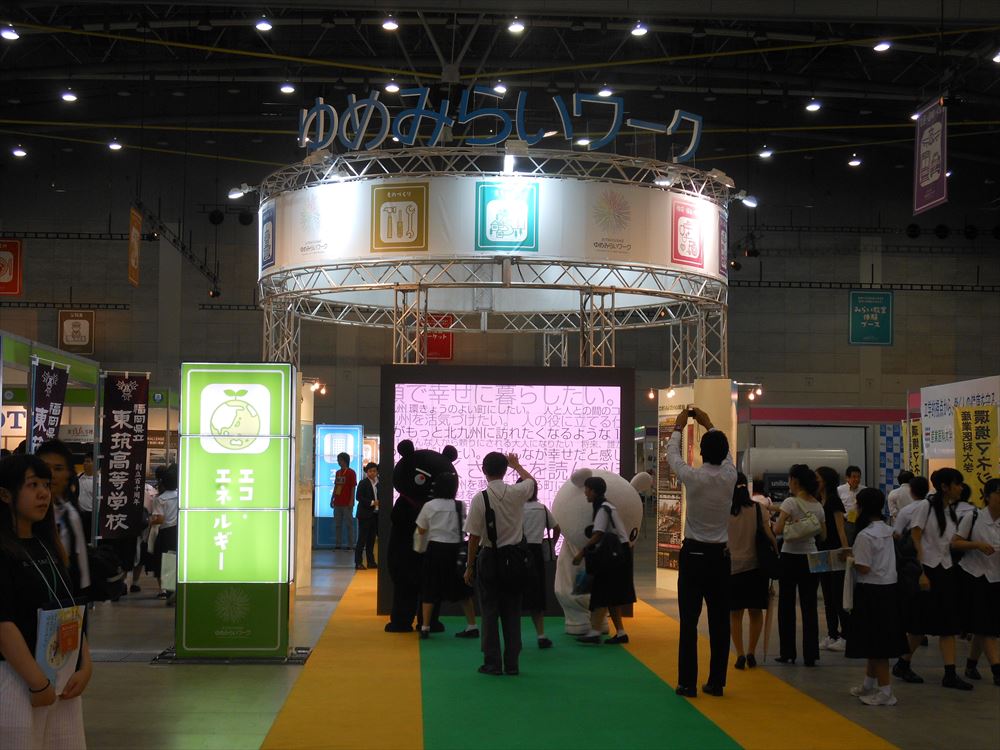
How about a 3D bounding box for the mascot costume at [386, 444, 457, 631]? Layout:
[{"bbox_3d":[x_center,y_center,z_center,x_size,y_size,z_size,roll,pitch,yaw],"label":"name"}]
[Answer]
[{"bbox_3d":[-0.777,1.557,16.083,0.700,1.834,0.560,1,-3,-18],"label":"mascot costume"}]

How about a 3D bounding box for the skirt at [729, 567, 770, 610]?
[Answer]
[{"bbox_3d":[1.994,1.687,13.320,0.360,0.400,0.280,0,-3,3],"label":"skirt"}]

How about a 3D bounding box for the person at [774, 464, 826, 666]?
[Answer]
[{"bbox_3d":[2.463,1.544,13.508,0.460,1.616,0.380,3,-4,-41],"label":"person"}]

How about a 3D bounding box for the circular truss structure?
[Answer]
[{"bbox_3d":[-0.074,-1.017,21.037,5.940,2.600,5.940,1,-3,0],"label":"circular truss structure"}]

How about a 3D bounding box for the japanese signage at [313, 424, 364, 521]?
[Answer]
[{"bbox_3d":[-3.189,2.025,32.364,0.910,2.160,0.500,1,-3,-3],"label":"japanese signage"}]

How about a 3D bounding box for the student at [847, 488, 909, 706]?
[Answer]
[{"bbox_3d":[2.584,1.507,11.347,0.400,1.446,0.450,-2,-4,39],"label":"student"}]

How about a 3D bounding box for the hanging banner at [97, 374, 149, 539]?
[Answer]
[{"bbox_3d":[-4.090,0.896,17.887,0.570,1.800,0.050,2,-4,-28],"label":"hanging banner"}]

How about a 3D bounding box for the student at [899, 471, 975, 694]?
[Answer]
[{"bbox_3d":[3.222,1.488,12.261,0.550,1.596,0.470,-2,-4,40],"label":"student"}]

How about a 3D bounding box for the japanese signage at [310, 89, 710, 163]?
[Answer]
[{"bbox_3d":[0.076,-2.826,18.821,4.750,0.700,1.280,1,-3,-3],"label":"japanese signage"}]

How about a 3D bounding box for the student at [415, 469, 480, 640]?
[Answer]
[{"bbox_3d":[-0.489,1.685,15.563,0.530,1.524,0.450,2,-4,-21],"label":"student"}]

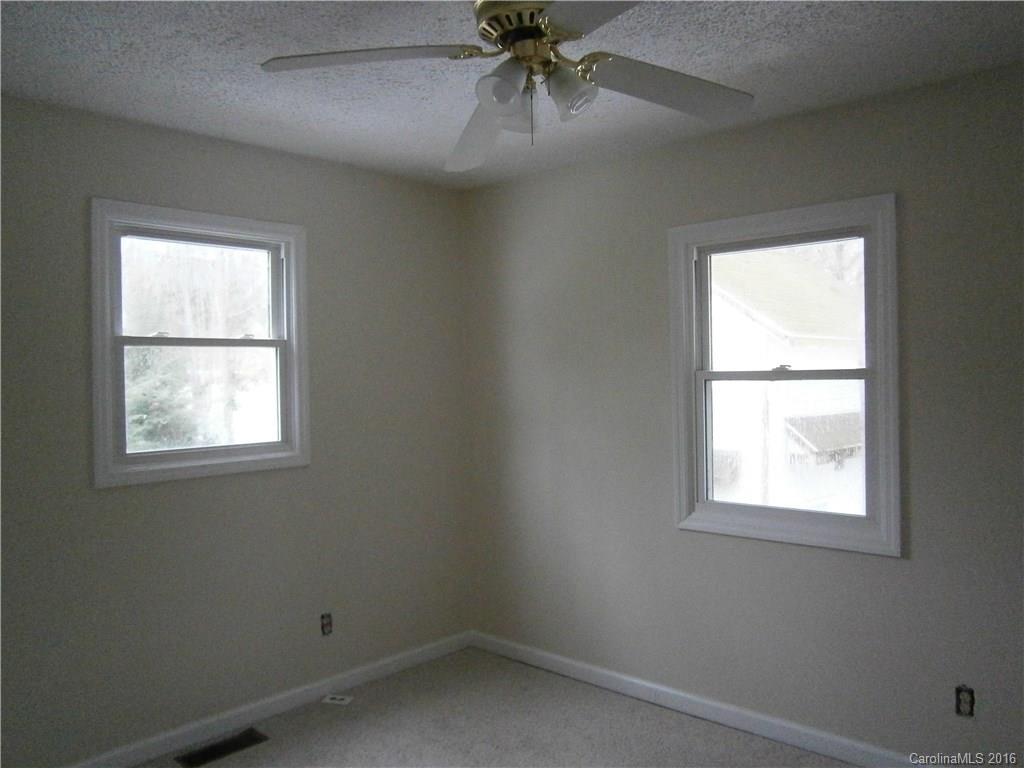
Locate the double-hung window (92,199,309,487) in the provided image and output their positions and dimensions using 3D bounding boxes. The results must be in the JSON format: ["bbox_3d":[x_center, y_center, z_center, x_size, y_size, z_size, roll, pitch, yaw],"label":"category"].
[{"bbox_3d":[-1.218,-0.155,3.107,0.080,1.055,0.890,0,1,43],"label":"double-hung window"}]

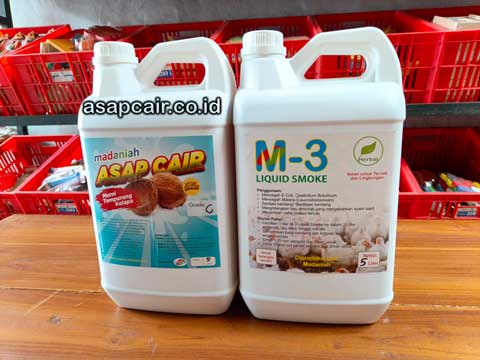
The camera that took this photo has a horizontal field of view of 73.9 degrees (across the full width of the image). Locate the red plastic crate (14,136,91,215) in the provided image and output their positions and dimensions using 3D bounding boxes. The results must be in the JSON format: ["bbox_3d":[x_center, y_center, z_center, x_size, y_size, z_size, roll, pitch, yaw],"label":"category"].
[{"bbox_3d":[-0.731,0.009,1.656,0.412,0.262,0.545,0,34,7],"label":"red plastic crate"}]

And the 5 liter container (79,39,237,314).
[{"bbox_3d":[-0.097,-0.004,0.417,0.179,0.329,0.122,0,13,12],"label":"5 liter container"}]

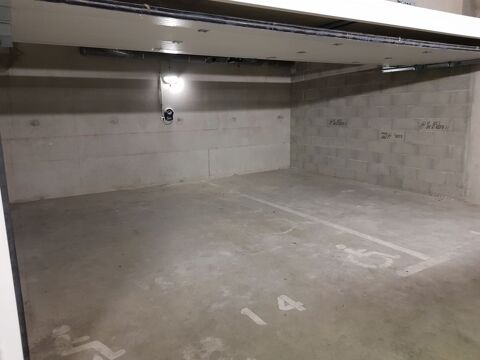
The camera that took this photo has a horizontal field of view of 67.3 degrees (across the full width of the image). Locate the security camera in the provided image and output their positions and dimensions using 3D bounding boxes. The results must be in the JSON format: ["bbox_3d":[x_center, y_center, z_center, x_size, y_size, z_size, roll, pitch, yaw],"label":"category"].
[{"bbox_3d":[-1.360,-1.208,6.858,0.190,0.280,0.120,-8,12,-31],"label":"security camera"}]

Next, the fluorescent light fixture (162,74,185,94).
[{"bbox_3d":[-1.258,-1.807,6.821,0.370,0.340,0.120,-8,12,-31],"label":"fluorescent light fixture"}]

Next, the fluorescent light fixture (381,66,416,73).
[{"bbox_3d":[2.621,-1.827,5.962,0.100,0.070,0.620,-8,12,-31],"label":"fluorescent light fixture"}]

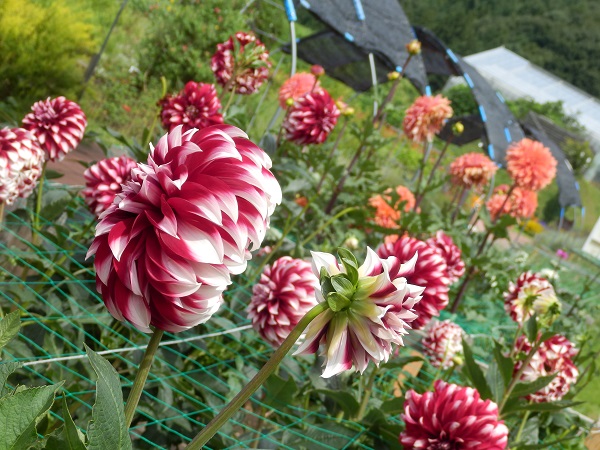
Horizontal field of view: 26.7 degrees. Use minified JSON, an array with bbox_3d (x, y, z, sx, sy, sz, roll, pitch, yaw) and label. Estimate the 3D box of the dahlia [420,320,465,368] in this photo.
[{"bbox_3d":[0.253,0.212,2.250,0.068,0.085,0.078,24,10,5],"label":"dahlia"}]

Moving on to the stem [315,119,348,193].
[{"bbox_3d":[0.057,-0.124,2.265,0.007,0.141,0.007,23,12,0],"label":"stem"}]

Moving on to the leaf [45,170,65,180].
[{"bbox_3d":[-0.398,-0.080,2.050,0.036,0.013,0.020,14,21,5],"label":"leaf"}]

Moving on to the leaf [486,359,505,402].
[{"bbox_3d":[0.253,0.203,1.640,0.022,0.058,0.012,-11,-32,11],"label":"leaf"}]

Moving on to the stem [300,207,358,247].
[{"bbox_3d":[0.047,0.002,2.010,0.014,0.111,0.008,57,-21,0],"label":"stem"}]

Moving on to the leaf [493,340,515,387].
[{"bbox_3d":[0.262,0.180,1.630,0.012,0.021,0.065,32,40,-65],"label":"leaf"}]

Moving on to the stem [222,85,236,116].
[{"bbox_3d":[-0.120,-0.211,2.165,0.006,0.058,0.006,24,31,0],"label":"stem"}]

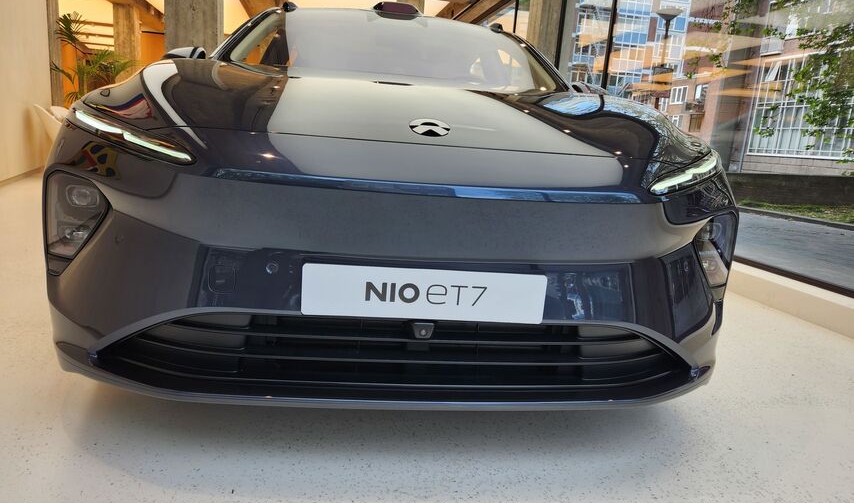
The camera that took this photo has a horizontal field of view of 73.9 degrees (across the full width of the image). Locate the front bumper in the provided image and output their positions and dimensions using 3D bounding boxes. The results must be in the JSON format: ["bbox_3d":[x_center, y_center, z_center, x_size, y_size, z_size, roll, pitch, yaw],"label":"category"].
[{"bbox_3d":[-0.018,0.067,1.409,1.870,0.520,0.470,3,10,-6],"label":"front bumper"}]

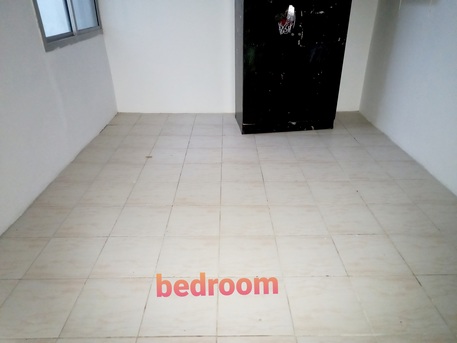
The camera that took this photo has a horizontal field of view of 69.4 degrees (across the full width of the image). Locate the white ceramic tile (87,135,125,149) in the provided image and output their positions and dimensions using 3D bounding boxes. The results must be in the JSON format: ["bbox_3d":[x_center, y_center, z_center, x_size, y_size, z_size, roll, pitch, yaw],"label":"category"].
[{"bbox_3d":[-1.466,-0.342,3.984,0.400,0.010,0.400,-1,27,0],"label":"white ceramic tile"}]

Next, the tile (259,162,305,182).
[{"bbox_3d":[0.439,0.006,2.694,0.330,0.010,0.330,0,27,0],"label":"tile"}]

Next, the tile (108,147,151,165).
[{"bbox_3d":[-0.847,-0.133,2.857,0.313,0.010,0.313,0,27,0],"label":"tile"}]

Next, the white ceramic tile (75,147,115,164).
[{"bbox_3d":[-1.212,-0.131,2.985,0.330,0.010,0.330,0,27,0],"label":"white ceramic tile"}]

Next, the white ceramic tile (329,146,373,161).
[{"bbox_3d":[1.125,-0.156,3.034,0.335,0.010,0.335,-1,27,0],"label":"white ceramic tile"}]

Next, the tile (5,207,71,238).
[{"bbox_3d":[-1.427,0.377,2.483,0.390,0.010,0.390,-1,27,0],"label":"tile"}]

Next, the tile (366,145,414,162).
[{"bbox_3d":[1.466,-0.160,3.036,0.335,0.010,0.335,-1,27,0],"label":"tile"}]

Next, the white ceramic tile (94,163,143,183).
[{"bbox_3d":[-0.899,0.015,2.742,0.335,0.010,0.335,-1,27,0],"label":"white ceramic tile"}]

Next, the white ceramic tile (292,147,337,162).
[{"bbox_3d":[0.782,-0.152,3.034,0.335,0.010,0.335,-1,27,0],"label":"white ceramic tile"}]

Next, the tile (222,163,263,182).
[{"bbox_3d":[0.129,0.003,3.176,0.390,0.010,0.390,-1,27,0],"label":"tile"}]

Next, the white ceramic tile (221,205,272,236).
[{"bbox_3d":[0.112,0.311,2.107,0.330,0.010,0.330,0,27,0],"label":"white ceramic tile"}]

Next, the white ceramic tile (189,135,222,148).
[{"bbox_3d":[-0.217,-0.283,3.140,0.313,0.010,0.313,0,27,0],"label":"white ceramic tile"}]

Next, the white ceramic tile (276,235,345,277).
[{"bbox_3d":[0.487,0.506,1.998,0.359,0.010,0.359,0,27,0],"label":"white ceramic tile"}]

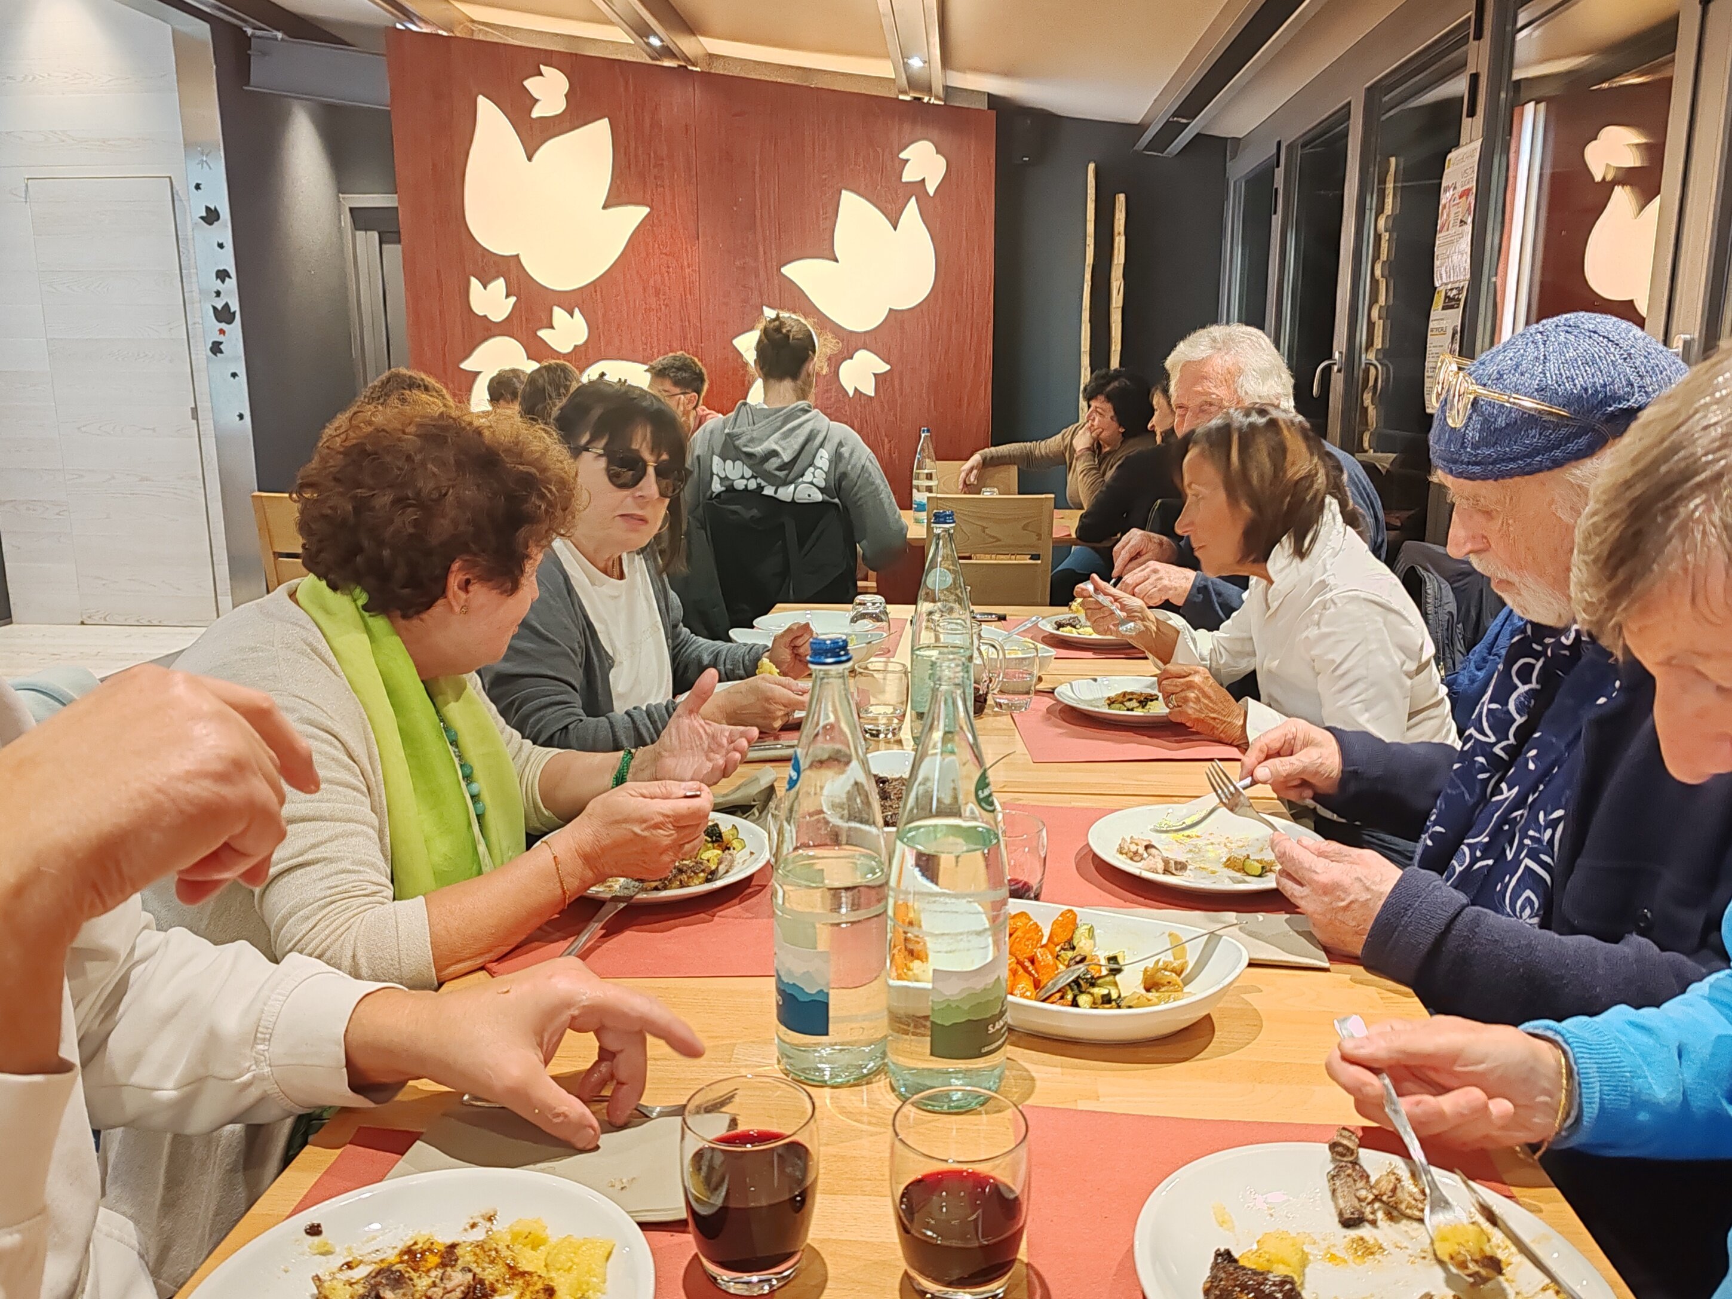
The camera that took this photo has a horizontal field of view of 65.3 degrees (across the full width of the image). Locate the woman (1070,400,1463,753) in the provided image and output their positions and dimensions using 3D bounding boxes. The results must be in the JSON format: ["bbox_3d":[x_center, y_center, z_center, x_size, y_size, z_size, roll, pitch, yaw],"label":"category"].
[{"bbox_3d":[0.622,0.235,2.074,0.620,1.210,0.500,1,11,4],"label":"woman"}]

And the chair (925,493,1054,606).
[{"bbox_3d":[0.393,-0.059,4.336,0.410,0.900,0.490,1,11,4],"label":"chair"}]

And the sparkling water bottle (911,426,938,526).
[{"bbox_3d":[0.199,-0.581,4.507,0.083,0.316,0.083,1,12,4],"label":"sparkling water bottle"}]

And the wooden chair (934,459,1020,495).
[{"bbox_3d":[0.405,-0.267,5.269,0.410,0.890,0.480,1,12,4],"label":"wooden chair"}]

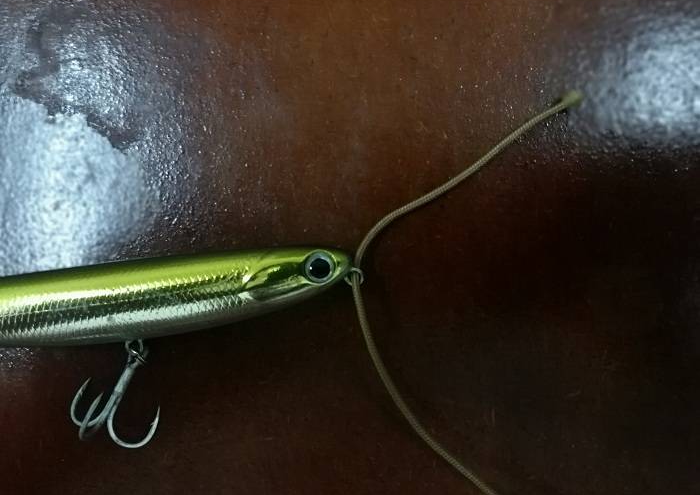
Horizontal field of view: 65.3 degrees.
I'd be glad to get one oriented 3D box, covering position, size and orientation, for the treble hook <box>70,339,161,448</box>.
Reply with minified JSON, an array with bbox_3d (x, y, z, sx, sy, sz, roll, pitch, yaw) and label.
[{"bbox_3d":[-0.048,0.029,0.112,0.019,0.017,0.020,22,75,1],"label":"treble hook"}]

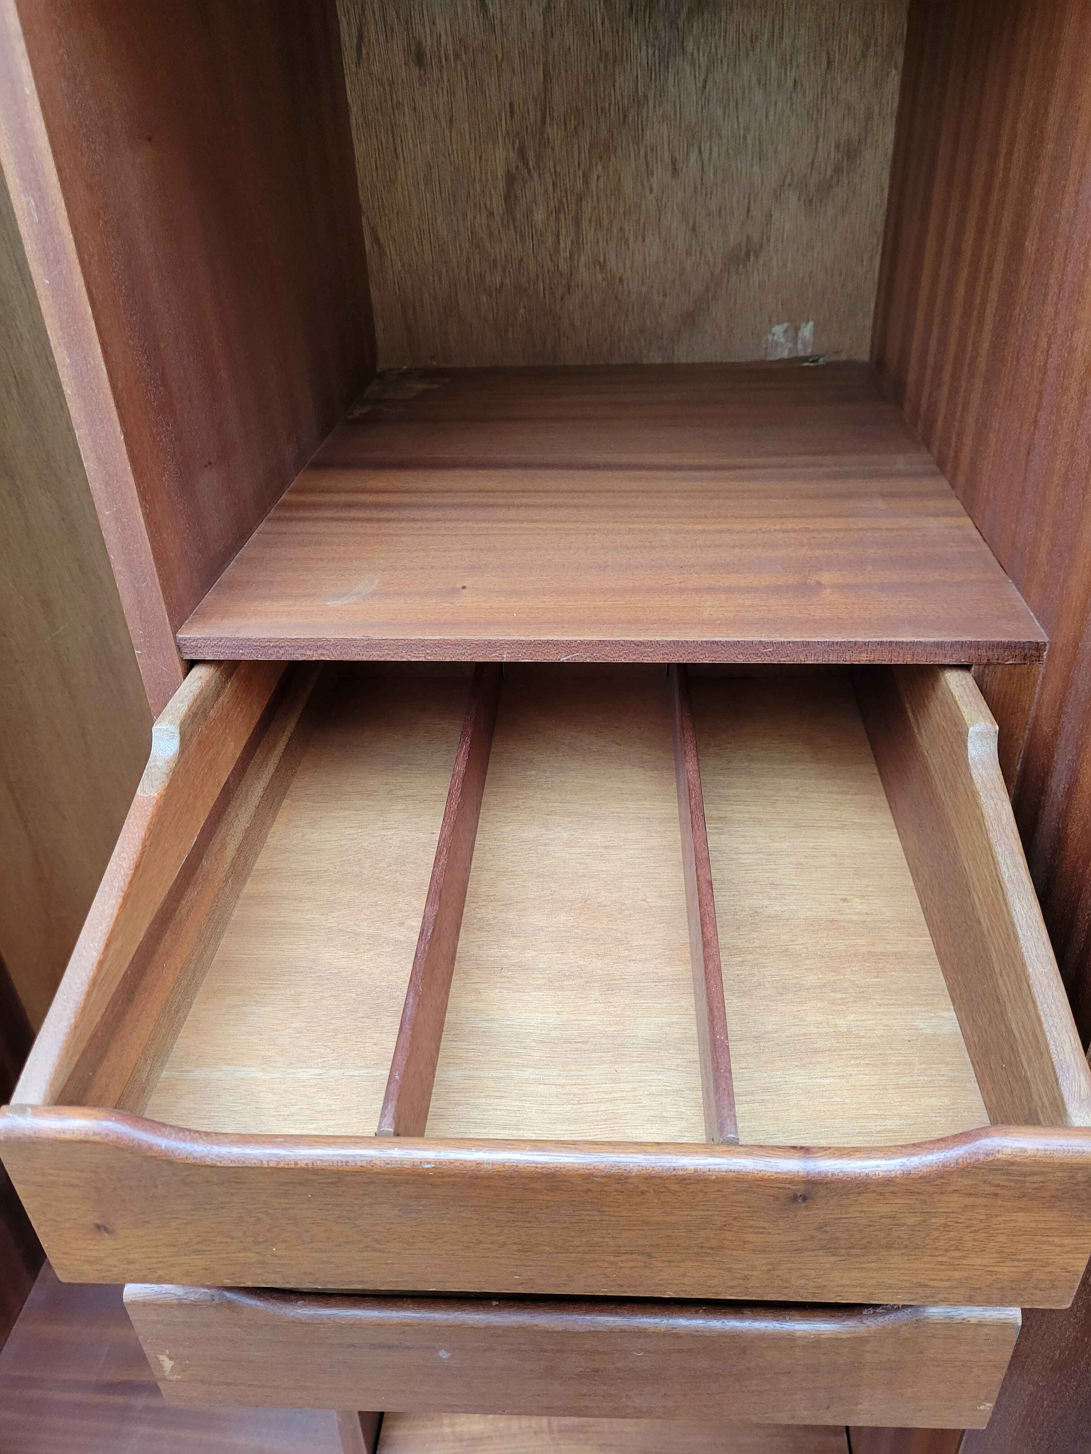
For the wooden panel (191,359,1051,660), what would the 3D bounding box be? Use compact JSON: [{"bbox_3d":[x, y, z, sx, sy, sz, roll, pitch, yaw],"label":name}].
[{"bbox_3d":[0.046,-0.176,0.755,0.430,0.013,0.509,1,33,5],"label":"wooden panel"}]

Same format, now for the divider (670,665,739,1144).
[{"bbox_3d":[0.078,0.057,0.576,0.007,0.059,0.411,0,34,4],"label":"divider"}]

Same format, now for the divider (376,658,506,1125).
[{"bbox_3d":[-0.046,0.058,0.585,0.006,0.059,0.411,0,34,4],"label":"divider"}]

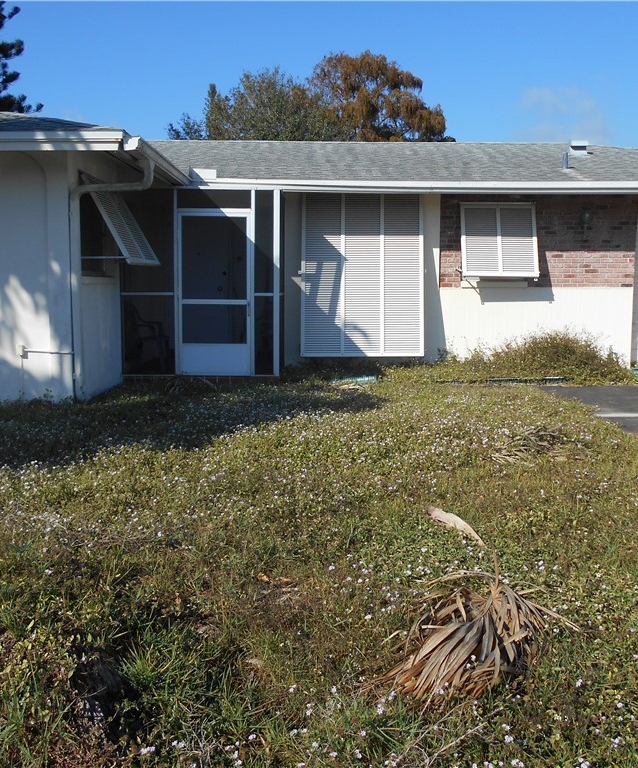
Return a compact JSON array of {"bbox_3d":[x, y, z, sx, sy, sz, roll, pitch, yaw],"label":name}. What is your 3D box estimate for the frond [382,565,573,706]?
[{"bbox_3d":[0.580,0.916,2.959,0.700,0.260,0.680,0,7,0],"label":"frond"}]

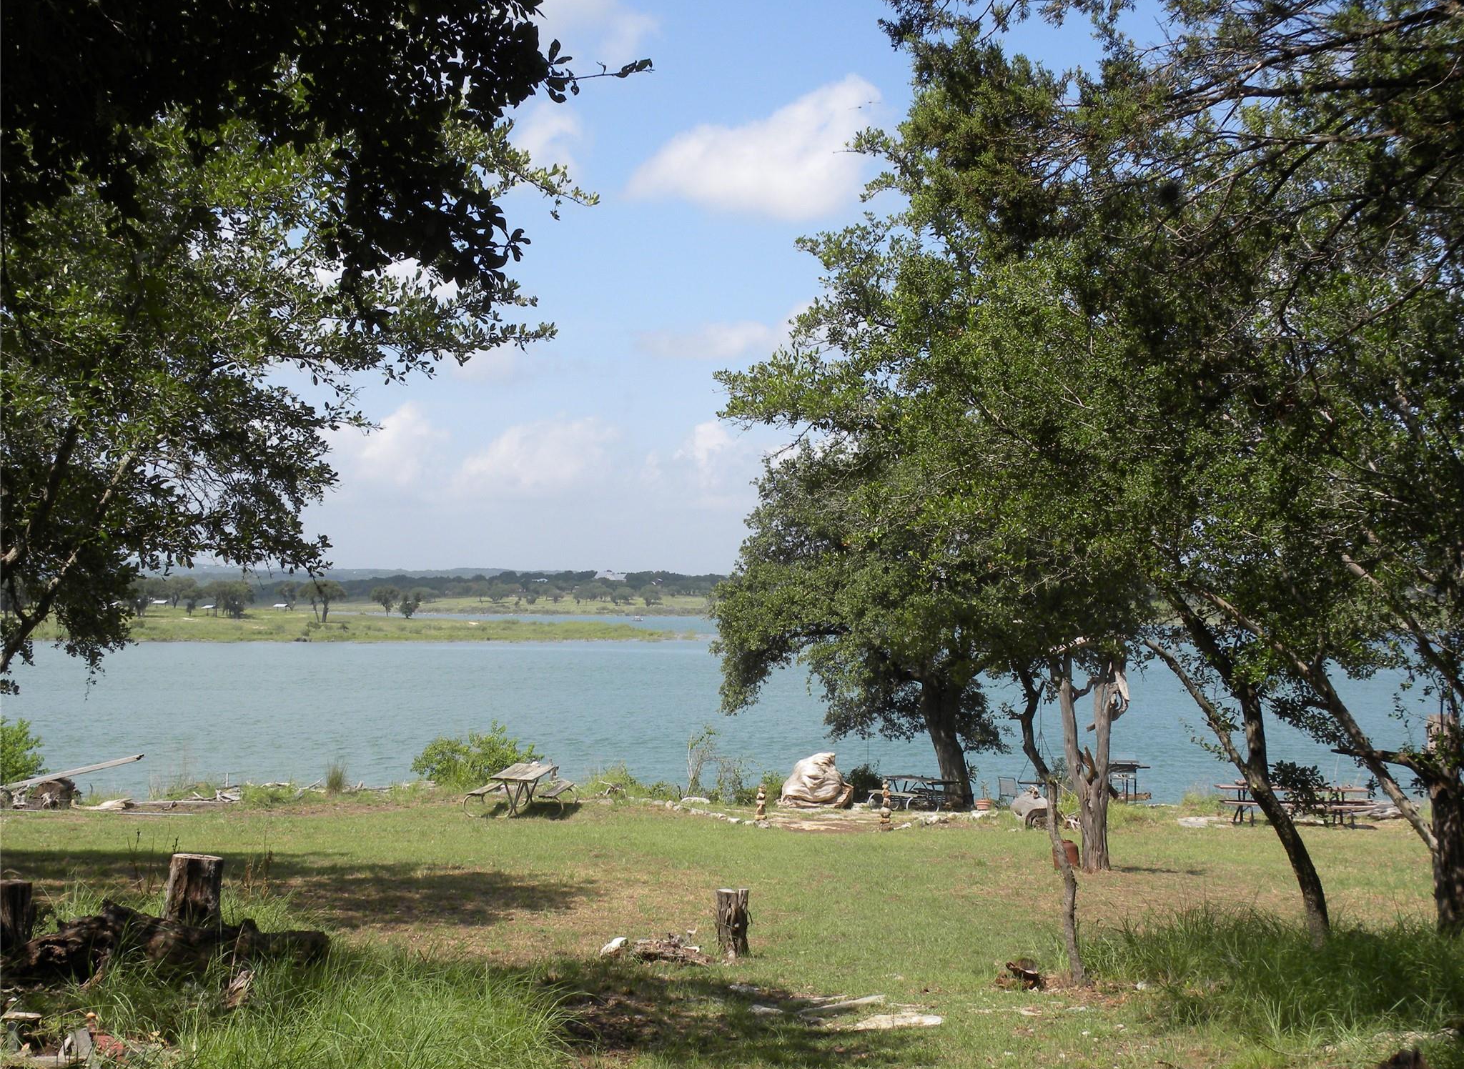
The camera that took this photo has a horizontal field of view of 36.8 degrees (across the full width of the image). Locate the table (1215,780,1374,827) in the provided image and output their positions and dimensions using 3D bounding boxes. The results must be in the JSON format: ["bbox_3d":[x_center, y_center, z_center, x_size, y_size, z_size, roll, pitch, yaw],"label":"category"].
[{"bbox_3d":[9.620,4.610,37.700,2.450,0.750,1.500,0,-1,5],"label":"table"}]

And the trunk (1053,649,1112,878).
[{"bbox_3d":[4.310,2.800,27.000,0.710,2.680,0.500,0,-1,0],"label":"trunk"}]

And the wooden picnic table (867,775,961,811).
[{"bbox_3d":[3.920,5.400,45.800,1.600,0.730,2.300,1,-1,-22],"label":"wooden picnic table"}]

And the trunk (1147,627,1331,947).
[{"bbox_3d":[4.150,2.070,18.000,1.450,2.650,0.600,0,-1,0],"label":"trunk"}]

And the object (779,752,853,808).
[{"bbox_3d":[1.680,4.920,44.000,1.420,1.100,1.250,0,-1,0],"label":"object"}]

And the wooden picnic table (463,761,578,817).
[{"bbox_3d":[-3.650,4.500,38.500,1.650,0.740,2.300,0,-1,5],"label":"wooden picnic table"}]

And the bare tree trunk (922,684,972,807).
[{"bbox_3d":[4.570,4.500,46.600,1.030,2.620,0.800,0,-1,0],"label":"bare tree trunk"}]

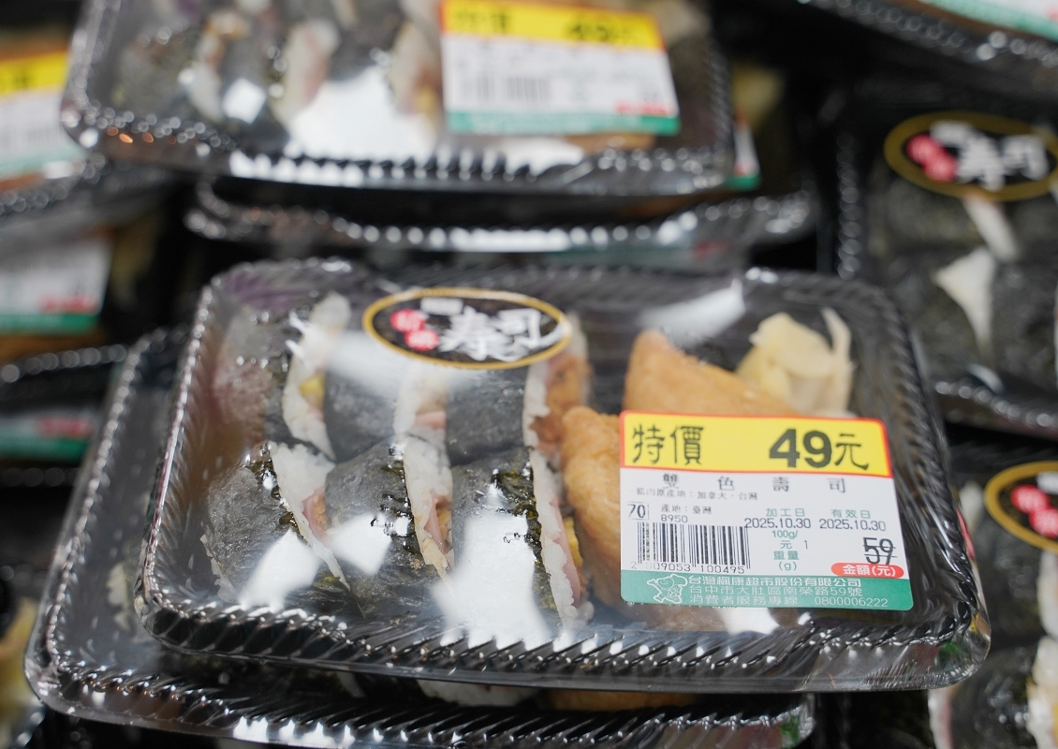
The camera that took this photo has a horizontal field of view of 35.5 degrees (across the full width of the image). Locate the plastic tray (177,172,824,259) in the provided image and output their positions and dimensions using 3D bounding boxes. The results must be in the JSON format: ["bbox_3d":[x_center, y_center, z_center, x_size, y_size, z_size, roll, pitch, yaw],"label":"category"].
[{"bbox_3d":[-0.009,-0.070,0.508,0.180,0.039,0.122,0,47,-2],"label":"plastic tray"}]

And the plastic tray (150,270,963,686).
[{"bbox_3d":[0.008,0.027,0.383,0.180,0.039,0.122,1,47,0],"label":"plastic tray"}]

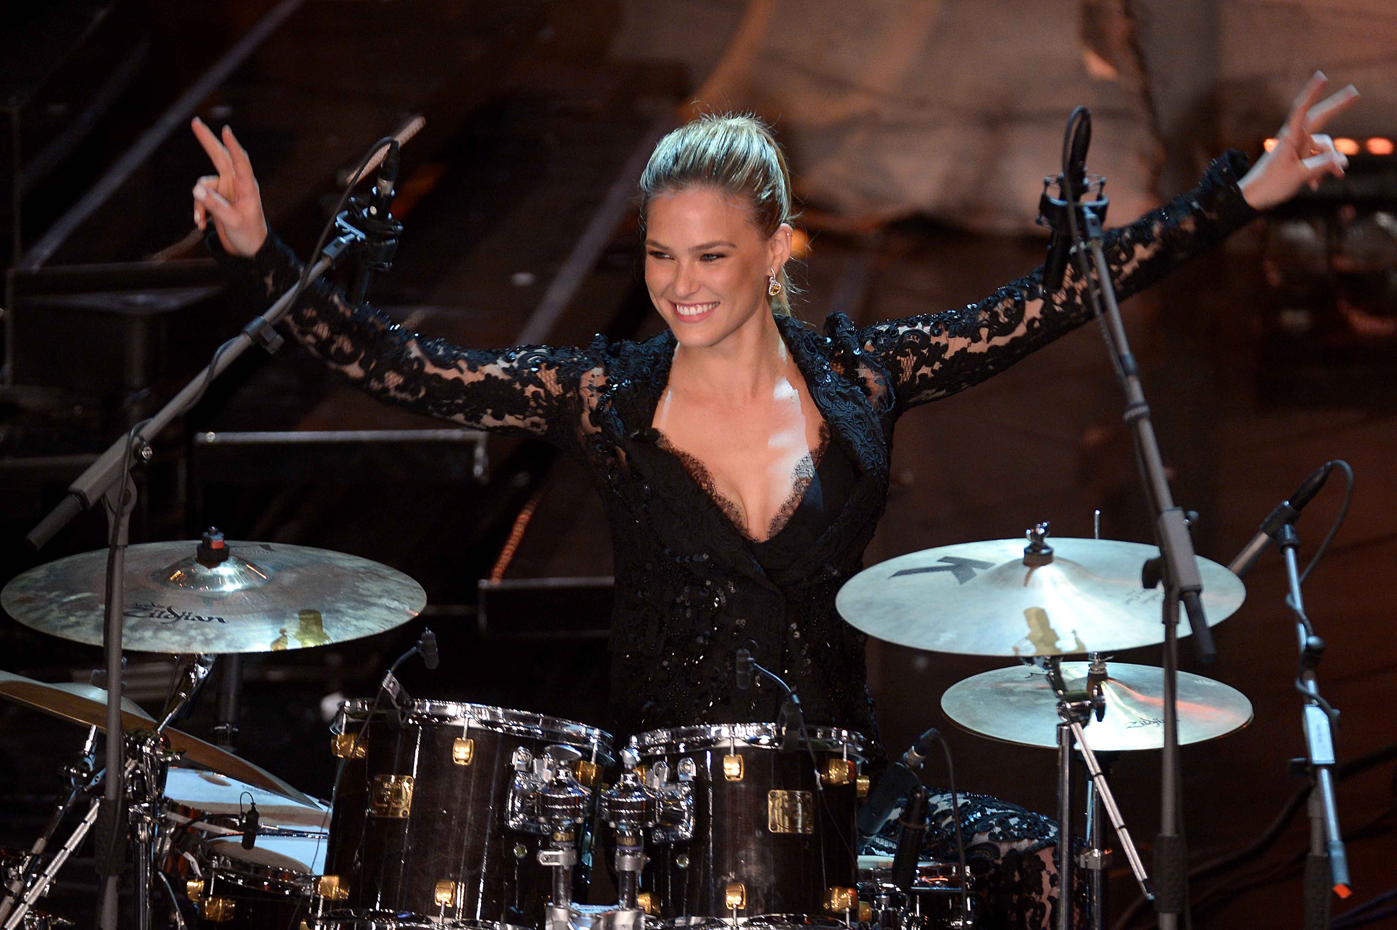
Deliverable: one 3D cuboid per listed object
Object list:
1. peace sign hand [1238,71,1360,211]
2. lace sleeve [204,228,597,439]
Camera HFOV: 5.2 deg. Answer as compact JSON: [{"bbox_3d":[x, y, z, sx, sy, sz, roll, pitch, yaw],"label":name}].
[{"bbox_3d":[0.699,-0.372,17.950,0.100,0.180,0.080,19,16,-44],"label":"peace sign hand"},{"bbox_3d":[-0.340,-0.148,17.950,0.450,0.240,0.200,2,16,6],"label":"lace sleeve"}]

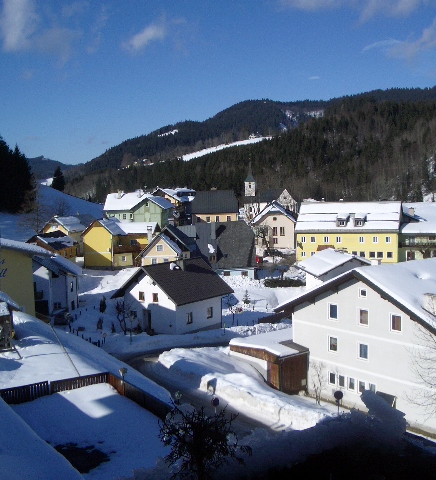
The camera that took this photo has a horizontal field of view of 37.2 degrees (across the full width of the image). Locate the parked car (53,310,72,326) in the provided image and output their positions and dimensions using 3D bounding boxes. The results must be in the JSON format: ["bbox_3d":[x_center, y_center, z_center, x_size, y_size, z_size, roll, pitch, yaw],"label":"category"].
[{"bbox_3d":[-18.622,9.341,77.000,1.800,1.550,4.300,-1,5,-4],"label":"parked car"}]

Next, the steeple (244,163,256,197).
[{"bbox_3d":[10.798,-20.101,215.000,3.800,11.400,3.800,0,5,8],"label":"steeple"}]

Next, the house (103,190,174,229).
[{"bbox_3d":[-20.569,-6.257,168.617,16.000,11.300,10.500,0,4,14],"label":"house"}]

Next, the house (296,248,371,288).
[{"bbox_3d":[16.260,5.560,85.778,9.000,8.000,13.000,-1,5,-4],"label":"house"}]

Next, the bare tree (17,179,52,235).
[{"bbox_3d":[-39.448,-6.959,139.593,7.200,12.000,7.200,-1,4,0],"label":"bare tree"}]

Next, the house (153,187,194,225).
[{"bbox_3d":[-12.332,-7.918,168.000,11.000,11.000,11.500,2,5,30],"label":"house"}]

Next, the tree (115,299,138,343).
[{"bbox_3d":[-10.205,8.692,71.861,2.600,4.100,2.600,-1,4,0],"label":"tree"}]

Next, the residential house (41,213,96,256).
[{"bbox_3d":[-35.931,-1.221,151.884,7.600,9.000,11.000,0,5,14],"label":"residential house"}]

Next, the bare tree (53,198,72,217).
[{"bbox_3d":[-43.290,-9.112,179.796,5.200,6.000,5.200,-1,4,0],"label":"bare tree"}]

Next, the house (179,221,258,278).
[{"bbox_3d":[0.034,1.816,123.647,14.500,10.400,12.000,0,4,3],"label":"house"}]

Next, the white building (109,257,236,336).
[{"bbox_3d":[-5.640,6.591,81.232,10.300,7.300,11.200,2,5,35],"label":"white building"}]

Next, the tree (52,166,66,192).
[{"bbox_3d":[-73.557,-27.793,299.576,6.300,12.500,6.300,-1,4,0],"label":"tree"}]

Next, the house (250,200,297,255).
[{"bbox_3d":[13.453,-2.200,154.542,11.000,13.500,12.000,-1,4,2],"label":"house"}]

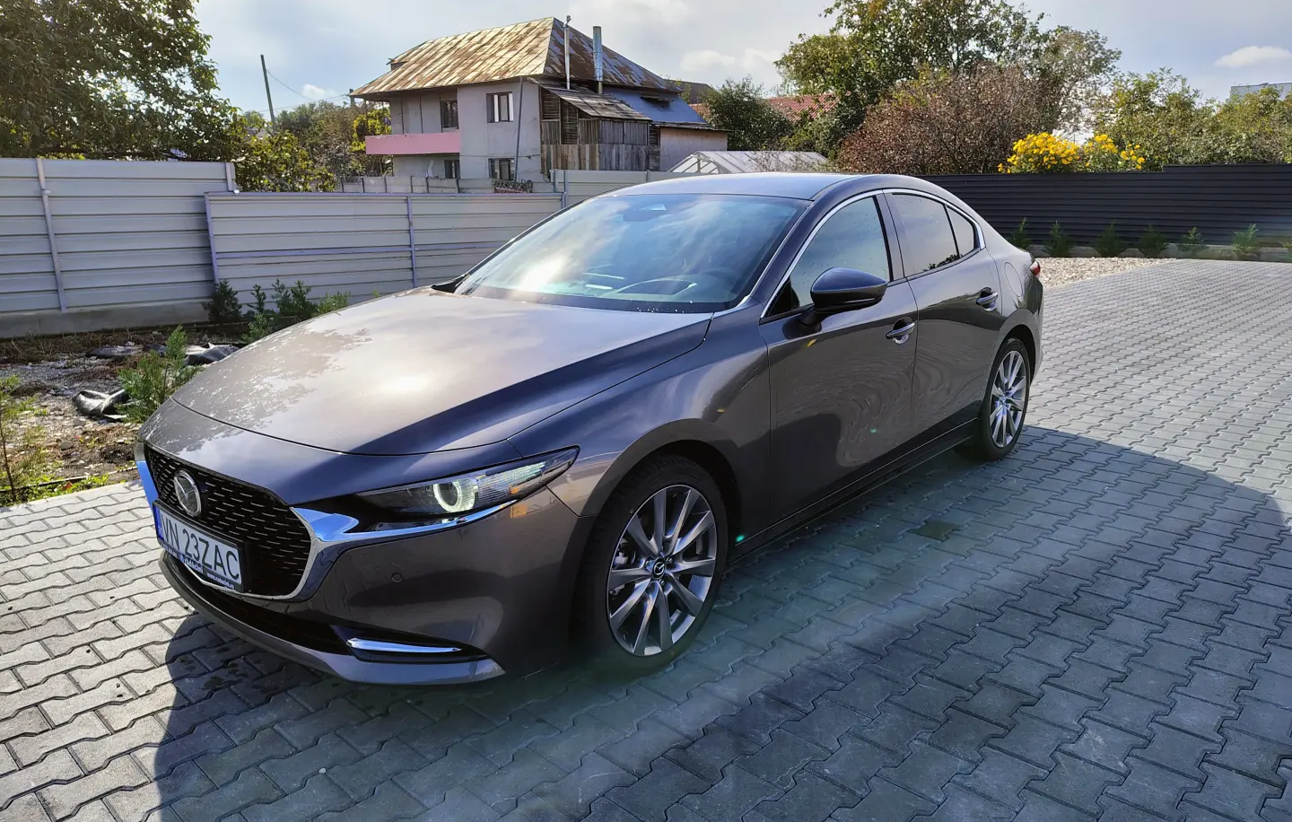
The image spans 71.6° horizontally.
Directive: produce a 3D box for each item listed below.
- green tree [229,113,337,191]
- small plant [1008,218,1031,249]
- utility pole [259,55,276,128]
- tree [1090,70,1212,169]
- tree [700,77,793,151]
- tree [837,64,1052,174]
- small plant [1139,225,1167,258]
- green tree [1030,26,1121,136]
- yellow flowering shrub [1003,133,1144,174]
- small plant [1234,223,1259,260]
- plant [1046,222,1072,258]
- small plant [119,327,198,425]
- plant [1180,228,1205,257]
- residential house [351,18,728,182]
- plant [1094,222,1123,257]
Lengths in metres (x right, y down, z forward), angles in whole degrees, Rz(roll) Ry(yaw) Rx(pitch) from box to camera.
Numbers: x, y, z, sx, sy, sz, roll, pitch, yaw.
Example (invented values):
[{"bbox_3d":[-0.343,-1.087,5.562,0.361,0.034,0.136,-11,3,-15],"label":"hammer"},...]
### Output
[{"bbox_3d":[-5.871,-3.613,14.639,1.800,2.400,1.800,-6,15,-21],"label":"green tree"},{"bbox_3d":[8.514,-3.952,20.339,0.533,0.852,0.533,6,15,22],"label":"small plant"},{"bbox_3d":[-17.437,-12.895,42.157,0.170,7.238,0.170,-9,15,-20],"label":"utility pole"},{"bbox_3d":[12.882,-6.590,23.385,3.091,4.336,2.782,8,16,27],"label":"tree"},{"bbox_3d":[3.370,-8.815,30.778,3.128,4.992,2.815,2,14,6],"label":"tree"},{"bbox_3d":[8.762,-7.791,26.904,6.314,4.929,5.683,5,15,17],"label":"tree"},{"bbox_3d":[10.192,-3.391,18.000,0.570,0.649,0.570,7,16,28],"label":"small plant"},{"bbox_3d":[14.868,-10.426,31.243,3.600,5.600,3.600,6,15,24],"label":"green tree"},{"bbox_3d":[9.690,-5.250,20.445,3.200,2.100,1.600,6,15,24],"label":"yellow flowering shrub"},{"bbox_3d":[11.809,-3.325,17.600,0.540,0.693,0.540,9,16,32],"label":"small plant"},{"bbox_3d":[8.536,-3.526,18.500,0.560,0.749,0.560,6,15,24],"label":"plant"},{"bbox_3d":[-3.113,-0.209,5.751,0.560,0.667,0.560,-8,16,-28],"label":"small plant"},{"bbox_3d":[11.075,-3.413,18.168,0.496,0.591,0.496,9,16,30],"label":"plant"},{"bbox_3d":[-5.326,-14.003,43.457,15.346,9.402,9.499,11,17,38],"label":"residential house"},{"bbox_3d":[9.910,-3.652,19.182,0.587,0.741,0.587,7,16,26],"label":"plant"}]

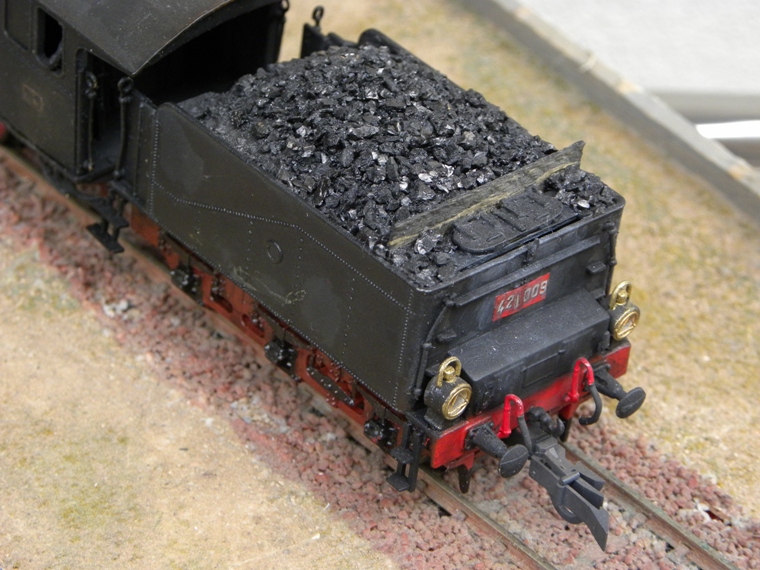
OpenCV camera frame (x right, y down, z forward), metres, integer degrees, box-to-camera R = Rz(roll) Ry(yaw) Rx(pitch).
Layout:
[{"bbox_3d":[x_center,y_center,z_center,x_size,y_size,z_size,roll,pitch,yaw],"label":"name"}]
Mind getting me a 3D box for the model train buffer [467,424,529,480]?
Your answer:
[{"bbox_3d":[0.014,0.019,0.333,0.005,0.005,0.006,-24,46,-36],"label":"model train buffer"}]

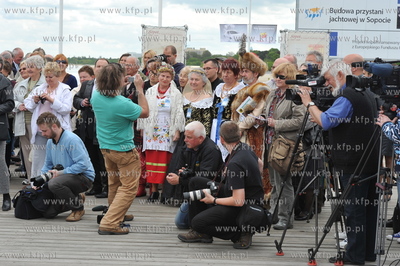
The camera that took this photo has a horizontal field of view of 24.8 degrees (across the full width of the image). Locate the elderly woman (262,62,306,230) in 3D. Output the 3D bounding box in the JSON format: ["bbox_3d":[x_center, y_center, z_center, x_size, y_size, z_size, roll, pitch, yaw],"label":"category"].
[{"bbox_3d":[0.842,0.118,9.072,0.430,1.625,0.520,-4,6,-37],"label":"elderly woman"}]

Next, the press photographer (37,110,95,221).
[{"bbox_3d":[-1.448,0.341,9.800,0.620,1.130,0.500,-1,5,-22],"label":"press photographer"}]

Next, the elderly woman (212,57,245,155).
[{"bbox_3d":[0.325,-0.012,10.386,0.520,1.665,0.400,2,5,17],"label":"elderly woman"}]

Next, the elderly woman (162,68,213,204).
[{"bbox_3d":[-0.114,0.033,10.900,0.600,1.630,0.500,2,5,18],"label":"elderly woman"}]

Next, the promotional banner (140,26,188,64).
[{"bbox_3d":[-0.712,-1.033,18.000,1.020,2.100,0.060,-1,5,-25],"label":"promotional banner"}]

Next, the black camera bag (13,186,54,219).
[{"bbox_3d":[-1.768,0.736,9.696,0.360,0.290,0.270,-3,6,-30],"label":"black camera bag"}]

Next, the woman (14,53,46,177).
[{"bbox_3d":[-2.277,-0.180,12.228,0.500,1.690,0.380,3,6,33],"label":"woman"}]

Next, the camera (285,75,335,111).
[{"bbox_3d":[0.980,-0.363,8.150,0.430,0.310,0.200,2,5,16],"label":"camera"}]

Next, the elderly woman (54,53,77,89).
[{"bbox_3d":[-1.982,-0.242,13.025,0.500,1.680,0.330,1,5,9],"label":"elderly woman"}]

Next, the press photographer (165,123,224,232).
[{"bbox_3d":[-0.047,0.406,9.500,0.640,1.090,0.500,-1,5,-21],"label":"press photographer"}]

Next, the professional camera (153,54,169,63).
[{"bbox_3d":[-0.525,-0.981,12.150,0.150,0.118,0.235,4,11,42],"label":"professional camera"}]

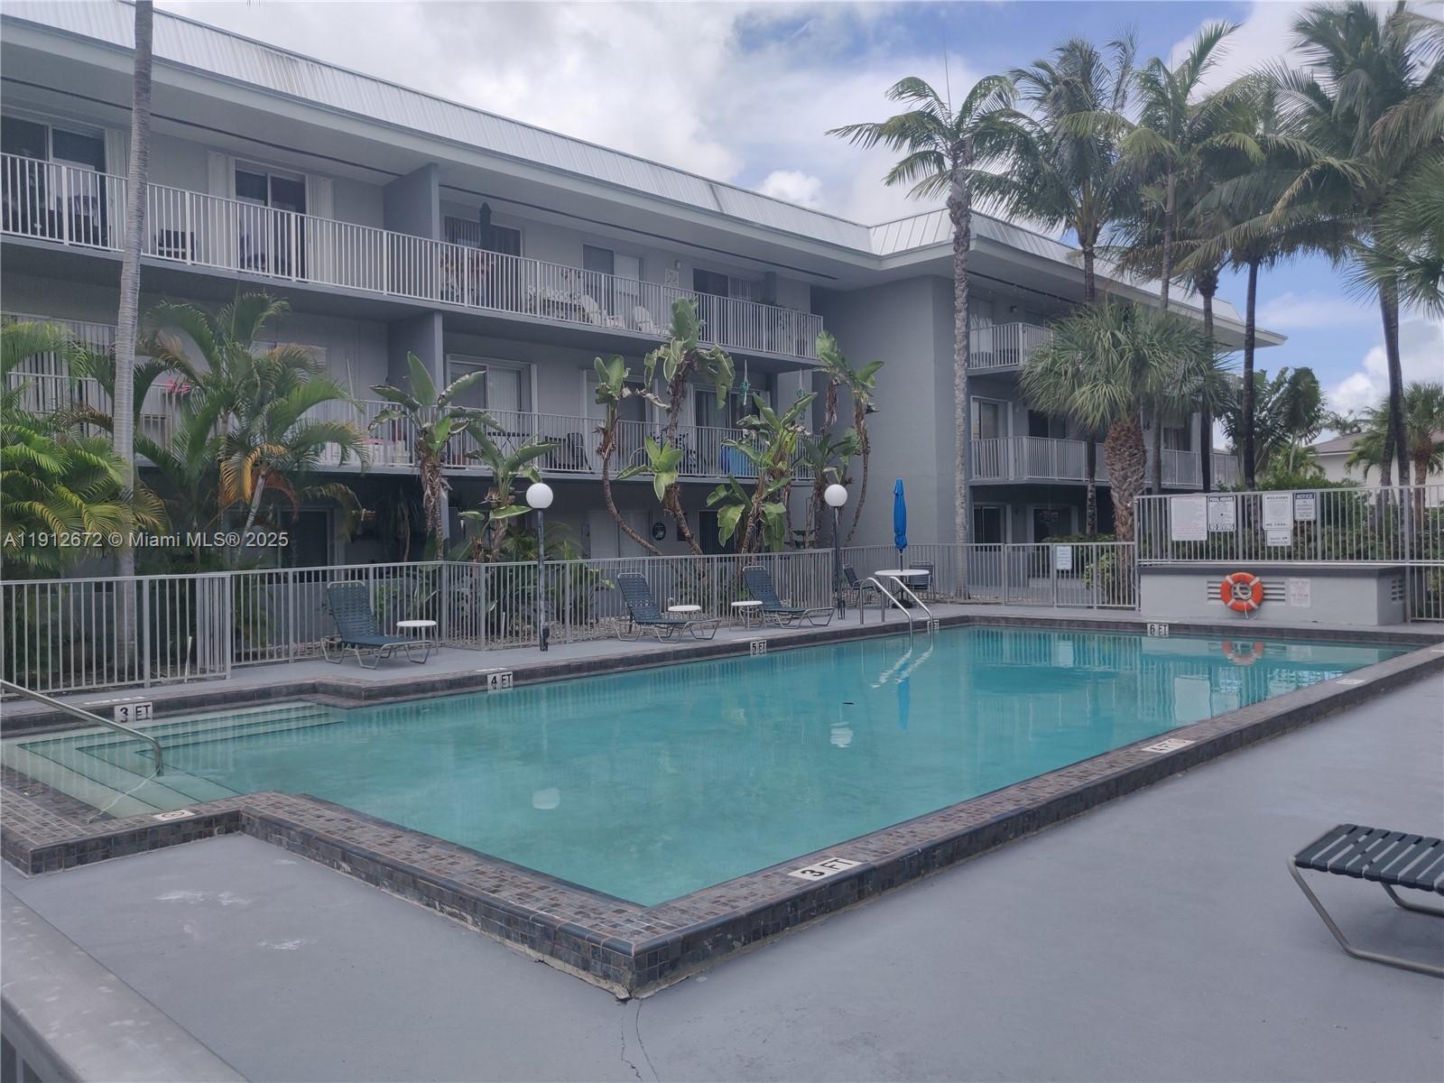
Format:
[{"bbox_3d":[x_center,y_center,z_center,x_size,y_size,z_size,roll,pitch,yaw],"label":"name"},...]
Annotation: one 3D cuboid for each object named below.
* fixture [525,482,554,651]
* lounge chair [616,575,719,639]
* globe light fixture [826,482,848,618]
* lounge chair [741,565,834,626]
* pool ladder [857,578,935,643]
[{"bbox_3d":[-2.426,0.344,14.050,0.365,2.260,0.365,-1,0,0],"label":"fixture"},{"bbox_3d":[-0.807,0.952,15.046,1.470,0.950,0.700,-1,0,40],"label":"lounge chair"},{"bbox_3d":[1.987,0.176,17.750,0.375,2.290,0.375,-1,0,0],"label":"globe light fixture"},{"bbox_3d":[1.040,0.907,16.948,1.470,0.950,0.700,-1,0,44],"label":"lounge chair"},{"bbox_3d":[2.803,1.093,16.770,0.610,1.000,1.020,-1,0,-44],"label":"pool ladder"}]

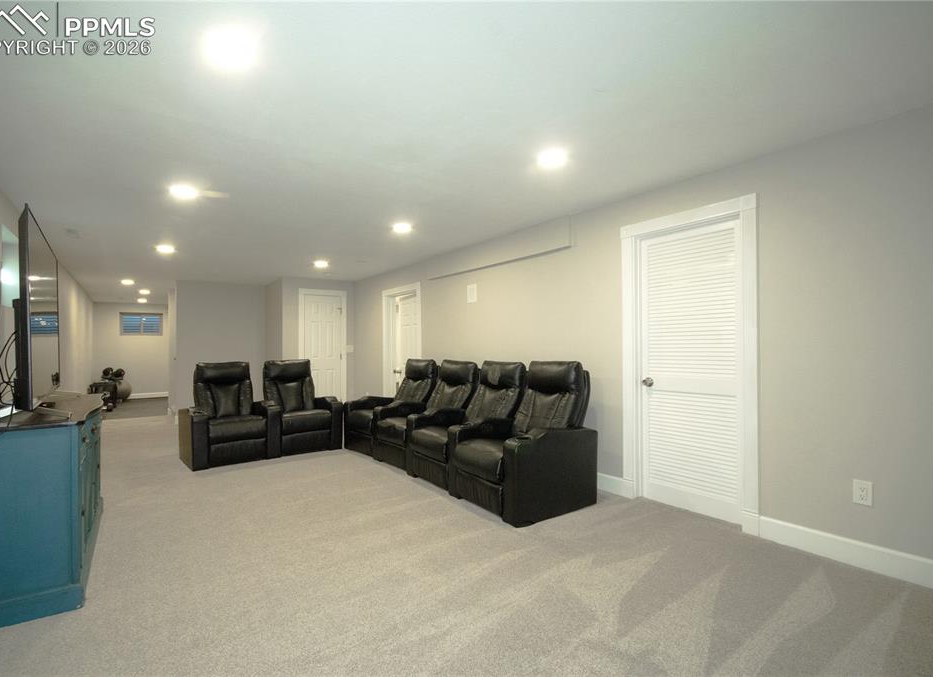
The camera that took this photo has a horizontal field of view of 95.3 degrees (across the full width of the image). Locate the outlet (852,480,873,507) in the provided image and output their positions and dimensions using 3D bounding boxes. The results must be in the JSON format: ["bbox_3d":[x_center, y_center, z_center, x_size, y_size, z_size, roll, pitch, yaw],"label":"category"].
[{"bbox_3d":[2.113,0.827,2.268,0.012,0.121,0.077,0,-1,-38],"label":"outlet"}]

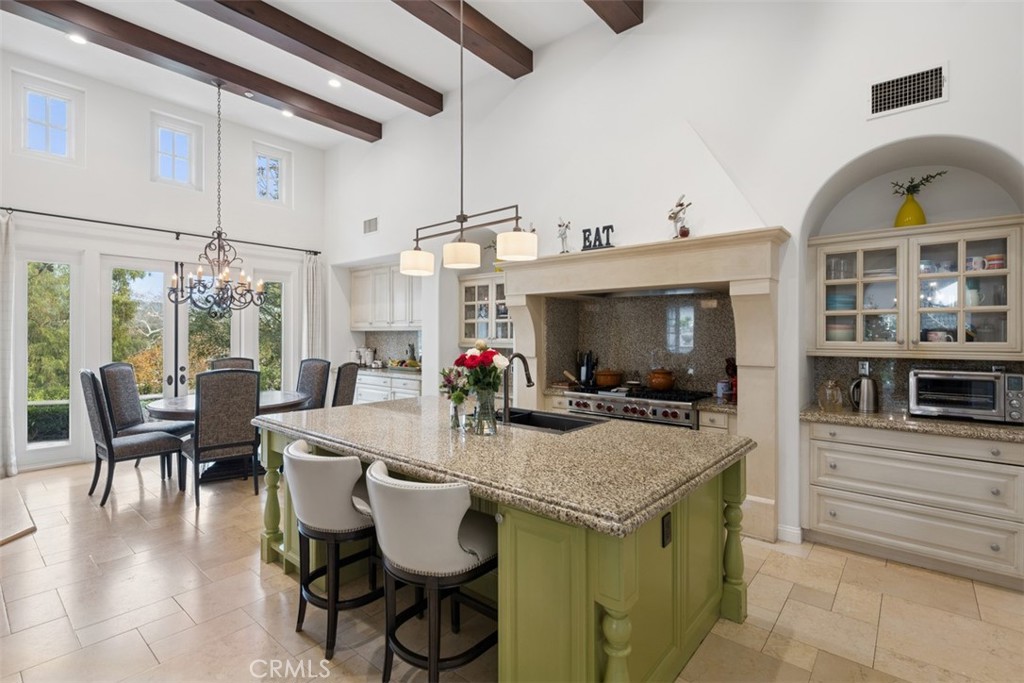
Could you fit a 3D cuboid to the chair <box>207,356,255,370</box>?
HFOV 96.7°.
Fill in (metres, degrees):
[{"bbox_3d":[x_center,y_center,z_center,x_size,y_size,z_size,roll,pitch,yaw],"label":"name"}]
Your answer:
[{"bbox_3d":[-3.606,0.820,5.940,0.520,1.160,0.690,0,1,-35],"label":"chair"}]

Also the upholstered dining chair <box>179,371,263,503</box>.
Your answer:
[{"bbox_3d":[-2.667,0.811,4.169,0.520,1.150,0.670,0,1,-41],"label":"upholstered dining chair"}]

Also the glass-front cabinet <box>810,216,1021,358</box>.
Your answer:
[{"bbox_3d":[2.796,-0.333,3.213,1.150,0.891,0.330,1,1,41],"label":"glass-front cabinet"}]

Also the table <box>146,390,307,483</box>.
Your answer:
[{"bbox_3d":[-2.985,1.003,4.895,1.520,0.760,1.520,1,1,41],"label":"table"}]

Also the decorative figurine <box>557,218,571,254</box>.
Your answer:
[{"bbox_3d":[0.473,-0.976,4.176,0.120,0.325,0.100,0,1,27],"label":"decorative figurine"}]

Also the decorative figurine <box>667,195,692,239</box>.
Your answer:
[{"bbox_3d":[1.319,-0.976,3.567,0.190,0.347,0.140,1,1,34],"label":"decorative figurine"}]

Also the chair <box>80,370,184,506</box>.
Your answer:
[{"bbox_3d":[-3.567,0.834,4.262,0.520,1.160,0.690,1,1,36],"label":"chair"}]

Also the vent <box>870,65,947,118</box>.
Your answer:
[{"bbox_3d":[2.415,-1.530,2.787,0.385,0.240,0.020,1,1,41],"label":"vent"}]

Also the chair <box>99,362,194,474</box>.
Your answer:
[{"bbox_3d":[-3.791,0.802,4.776,0.670,1.150,0.520,0,1,-8],"label":"chair"}]

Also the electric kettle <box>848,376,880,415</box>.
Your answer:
[{"bbox_3d":[2.466,0.377,3.174,0.165,0.250,0.125,1,1,41],"label":"electric kettle"}]

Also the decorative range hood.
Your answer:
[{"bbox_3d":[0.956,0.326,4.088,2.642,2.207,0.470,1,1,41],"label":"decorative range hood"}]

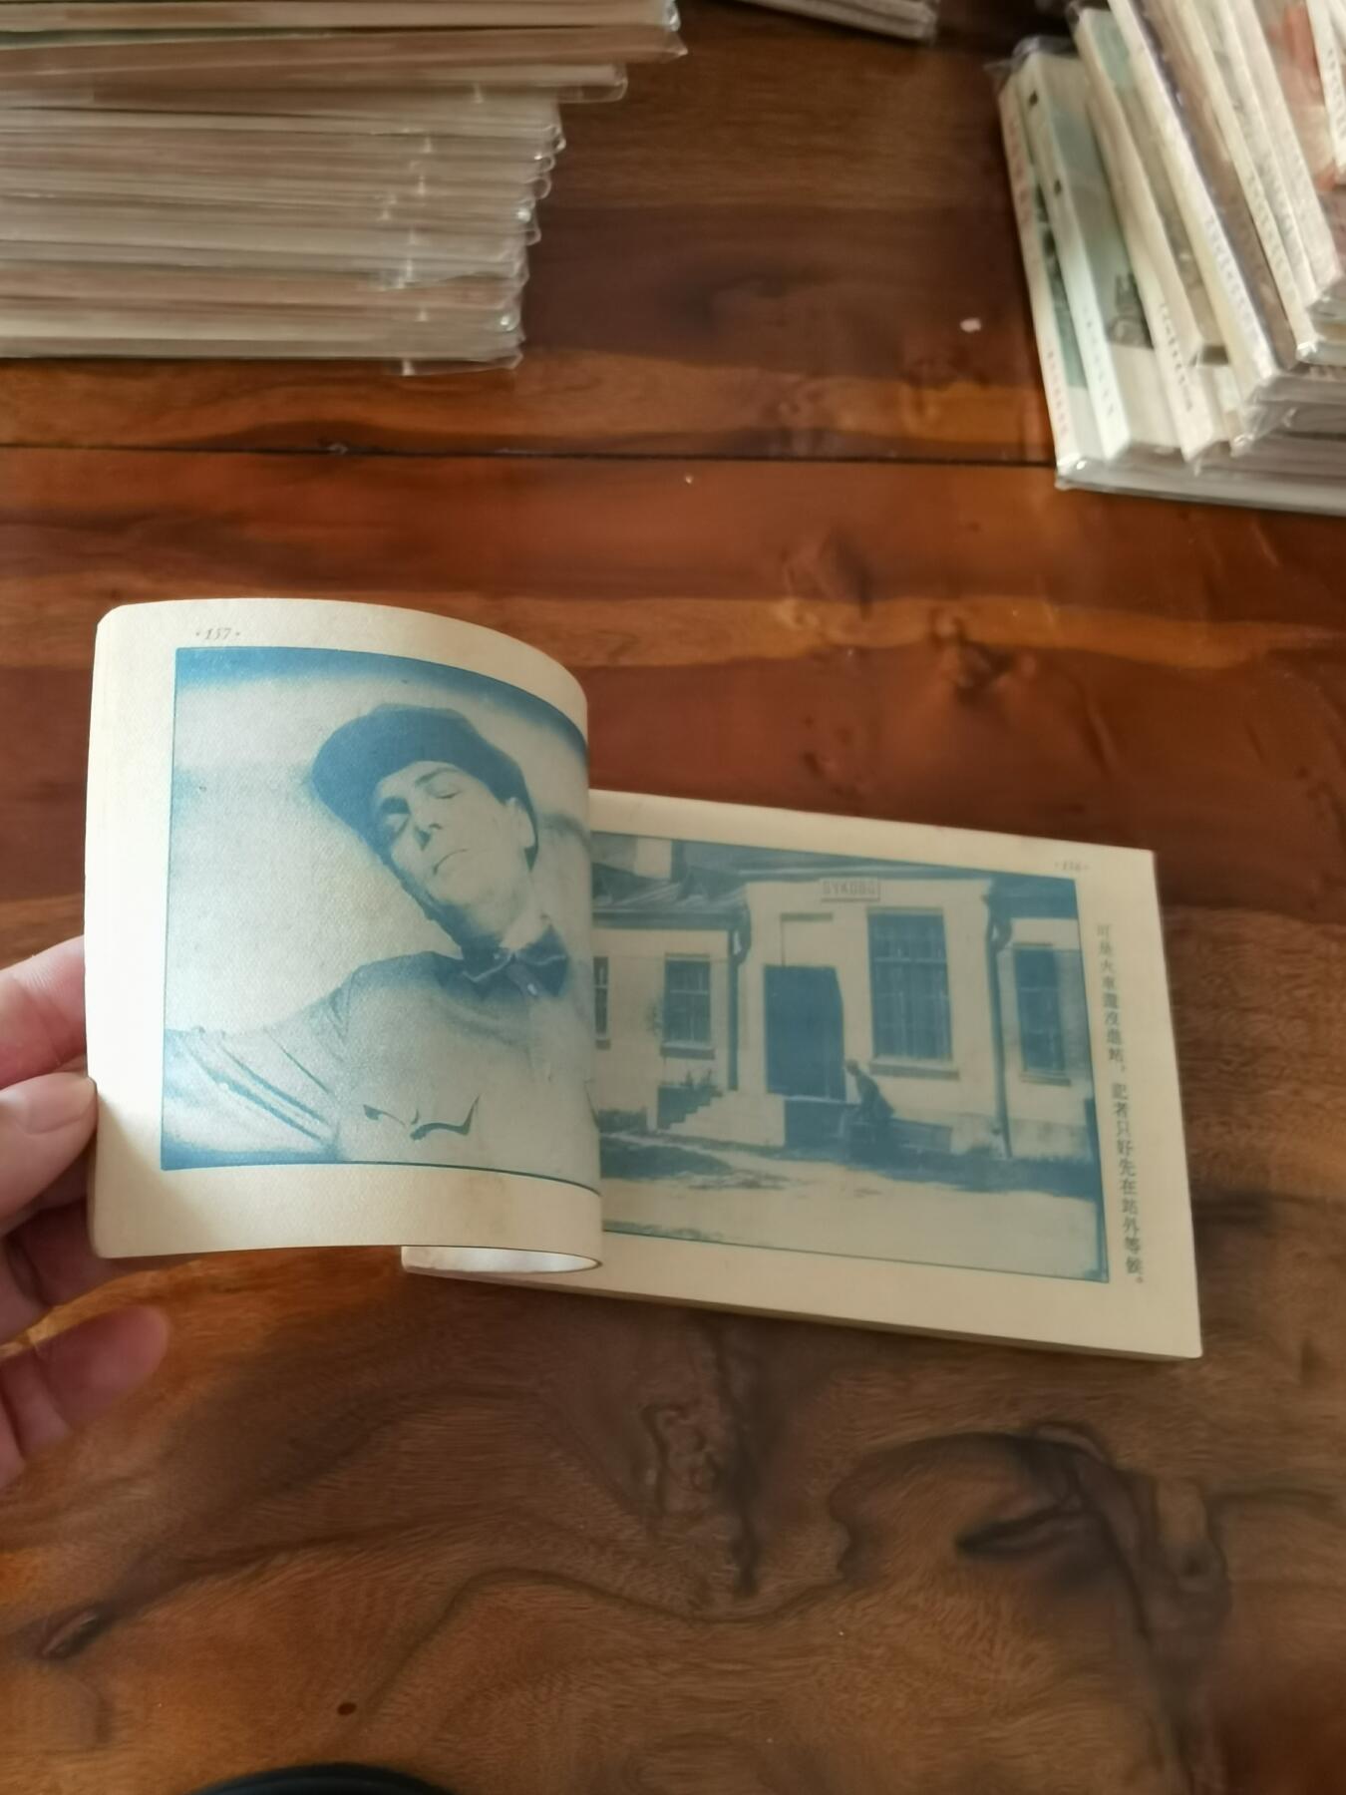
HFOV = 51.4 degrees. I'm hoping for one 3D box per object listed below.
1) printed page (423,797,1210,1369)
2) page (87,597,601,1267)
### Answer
[{"bbox_3d":[0.025,0.026,0.249,0.129,0.006,0.096,7,60,-1],"label":"printed page"},{"bbox_3d":[-0.047,0.005,0.212,0.085,0.030,0.098,8,72,-29],"label":"page"}]

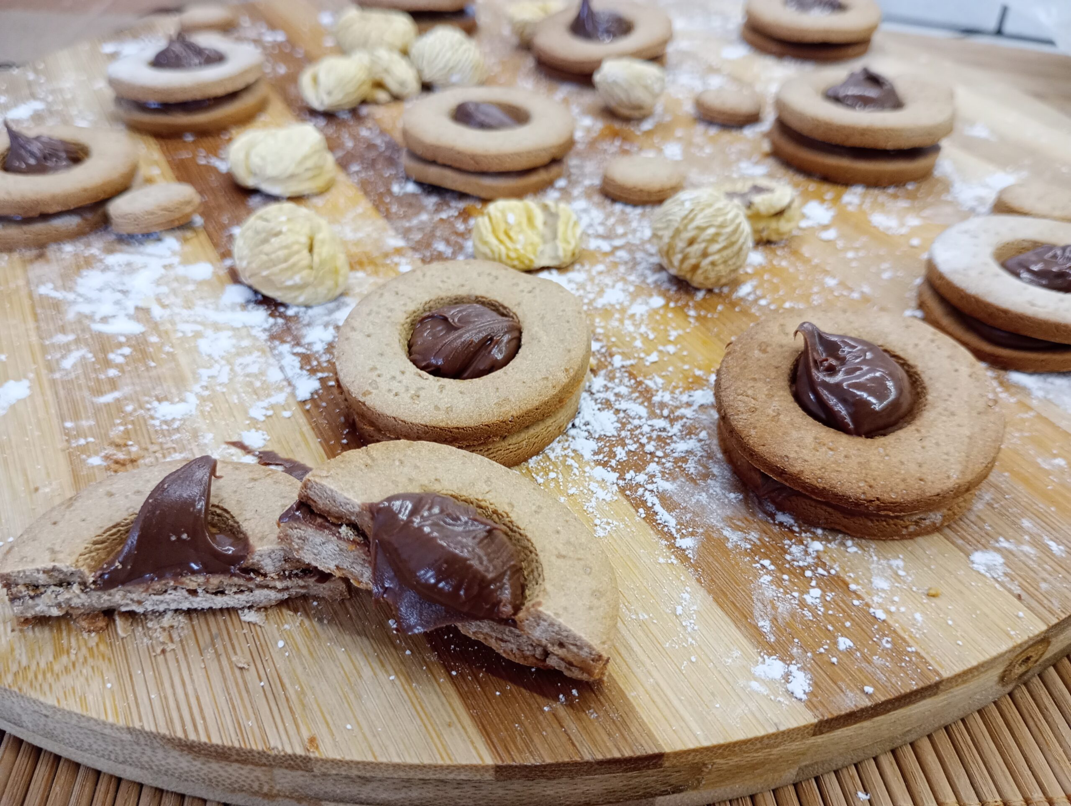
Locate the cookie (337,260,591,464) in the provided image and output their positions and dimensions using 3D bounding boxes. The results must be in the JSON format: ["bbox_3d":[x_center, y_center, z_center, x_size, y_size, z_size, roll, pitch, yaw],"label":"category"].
[{"bbox_3d":[-0.015,-0.011,0.192,0.055,0.014,0.055,-3,42,0],"label":"cookie"}]

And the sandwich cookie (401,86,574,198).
[{"bbox_3d":[-0.014,-0.081,0.265,0.052,0.015,0.052,-3,41,-2],"label":"sandwich cookie"}]

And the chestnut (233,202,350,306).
[{"bbox_3d":[-0.058,-0.035,0.207,0.027,0.024,0.025,-13,43,-13],"label":"chestnut"}]

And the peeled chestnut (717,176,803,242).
[{"bbox_3d":[0.058,-0.050,0.227,0.022,0.016,0.019,10,42,12],"label":"peeled chestnut"}]

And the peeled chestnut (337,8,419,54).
[{"bbox_3d":[-0.061,-0.141,0.331,0.031,0.018,0.024,-8,42,-7],"label":"peeled chestnut"}]

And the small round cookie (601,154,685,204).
[{"bbox_3d":[0.032,-0.067,0.258,0.024,0.005,0.024,-1,42,1],"label":"small round cookie"}]

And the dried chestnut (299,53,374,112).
[{"bbox_3d":[-0.069,-0.111,0.301,0.025,0.019,0.021,-3,42,0],"label":"dried chestnut"}]

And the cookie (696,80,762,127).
[{"bbox_3d":[0.066,-0.101,0.294,0.021,0.005,0.021,-3,42,0],"label":"cookie"}]

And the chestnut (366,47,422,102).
[{"bbox_3d":[-0.050,-0.116,0.306,0.021,0.018,0.021,-3,42,0],"label":"chestnut"}]

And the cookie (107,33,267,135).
[{"bbox_3d":[-0.120,-0.116,0.301,0.052,0.023,0.052,-16,43,-16],"label":"cookie"}]

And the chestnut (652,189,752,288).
[{"bbox_3d":[0.040,-0.039,0.209,0.024,0.023,0.024,7,42,9],"label":"chestnut"}]

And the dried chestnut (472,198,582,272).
[{"bbox_3d":[-0.002,-0.044,0.226,0.029,0.016,0.023,-3,42,0],"label":"dried chestnut"}]

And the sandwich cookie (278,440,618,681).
[{"bbox_3d":[-0.010,0.023,0.139,0.052,0.015,0.029,30,31,5],"label":"sandwich cookie"}]

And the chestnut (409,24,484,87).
[{"bbox_3d":[-0.032,-0.124,0.312,0.026,0.021,0.023,-3,42,0],"label":"chestnut"}]

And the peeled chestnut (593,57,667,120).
[{"bbox_3d":[0.031,-0.104,0.287,0.024,0.019,0.022,3,41,5],"label":"peeled chestnut"}]

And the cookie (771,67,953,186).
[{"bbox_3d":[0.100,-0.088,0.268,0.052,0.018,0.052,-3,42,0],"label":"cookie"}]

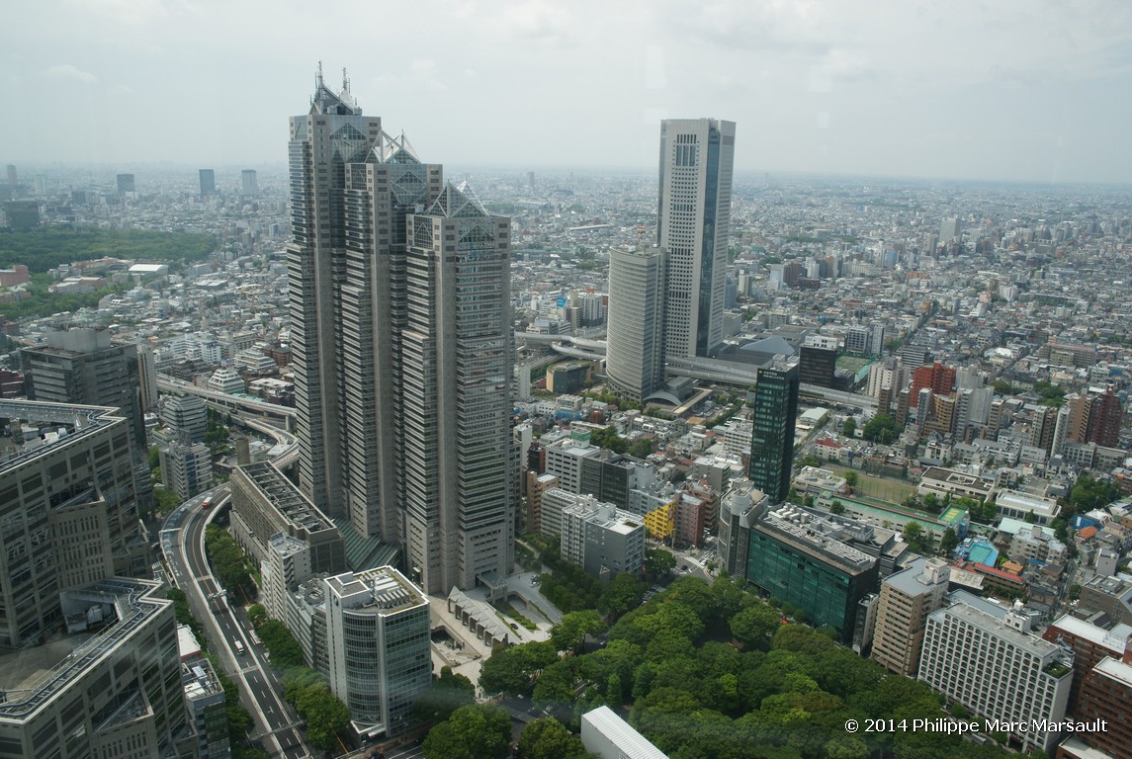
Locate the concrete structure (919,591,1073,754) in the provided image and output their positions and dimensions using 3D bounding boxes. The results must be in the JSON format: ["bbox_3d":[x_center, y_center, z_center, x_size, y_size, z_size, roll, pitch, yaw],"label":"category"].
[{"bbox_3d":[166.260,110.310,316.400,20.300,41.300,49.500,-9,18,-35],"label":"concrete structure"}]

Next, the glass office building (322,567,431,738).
[{"bbox_3d":[-70.200,100.670,309.020,25.200,49.500,33.900,-10,19,-36],"label":"glass office building"}]

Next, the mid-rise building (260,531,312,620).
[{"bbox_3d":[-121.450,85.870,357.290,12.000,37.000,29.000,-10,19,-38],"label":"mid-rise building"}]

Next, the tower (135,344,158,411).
[{"bbox_3d":[-325.060,-0.440,639.170,8.800,54.000,8.500,9,17,29],"label":"tower"}]

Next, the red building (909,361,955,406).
[{"bbox_3d":[308.930,6.410,693.440,33.000,42.000,21.000,8,16,24],"label":"red building"}]

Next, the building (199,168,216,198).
[{"bbox_3d":[-1587.070,-861.130,3639.000,56.000,130.000,38.000,-4,16,-18],"label":"building"}]

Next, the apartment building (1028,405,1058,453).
[{"bbox_3d":[357.100,37.830,613.560,12.600,32.800,17.000,12,18,36],"label":"apartment building"}]

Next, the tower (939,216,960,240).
[{"bbox_3d":[1092.120,-425.020,2338.080,26.000,62.000,44.000,-11,19,-38],"label":"tower"}]

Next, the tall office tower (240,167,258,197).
[{"bbox_3d":[-1454.090,-894.000,3785.340,46.000,134.000,42.000,4,15,9],"label":"tall office tower"}]

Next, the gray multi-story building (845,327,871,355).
[{"bbox_3d":[335.330,-45.270,940.400,18.700,24.300,13.000,13,19,37],"label":"gray multi-story building"}]

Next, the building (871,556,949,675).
[{"bbox_3d":[148.840,100.070,352.770,31.600,41.600,15.200,-10,19,-37],"label":"building"}]

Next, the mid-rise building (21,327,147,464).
[{"bbox_3d":[-250.070,26.130,433.860,36.300,109.000,37.000,7,16,22],"label":"mid-rise building"}]

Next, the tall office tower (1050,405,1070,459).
[{"bbox_3d":[359.480,39.800,595.760,6.200,38.200,15.000,13,19,37],"label":"tall office tower"}]

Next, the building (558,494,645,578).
[{"bbox_3d":[18.340,82.450,423.830,40.700,29.500,16.800,13,19,37],"label":"building"}]

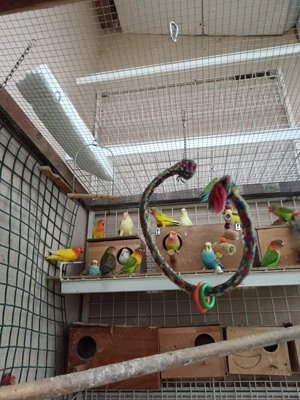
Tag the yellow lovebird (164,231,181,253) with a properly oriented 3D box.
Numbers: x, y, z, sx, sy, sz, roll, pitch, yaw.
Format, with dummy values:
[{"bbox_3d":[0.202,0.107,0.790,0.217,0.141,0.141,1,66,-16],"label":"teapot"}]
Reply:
[{"bbox_3d":[0.080,0.151,1.129,0.053,0.085,0.105,-5,-22,8],"label":"yellow lovebird"}]

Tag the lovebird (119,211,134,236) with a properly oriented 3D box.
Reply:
[{"bbox_3d":[-0.092,0.095,1.224,0.050,0.094,0.085,2,-22,-8],"label":"lovebird"}]

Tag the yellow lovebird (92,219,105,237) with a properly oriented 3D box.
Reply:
[{"bbox_3d":[-0.206,0.117,1.245,0.046,0.080,0.085,13,-26,-32],"label":"yellow lovebird"}]

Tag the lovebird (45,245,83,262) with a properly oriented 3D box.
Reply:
[{"bbox_3d":[-0.290,0.185,1.058,0.122,0.059,0.046,7,-23,-20],"label":"lovebird"}]

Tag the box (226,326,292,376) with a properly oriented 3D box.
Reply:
[{"bbox_3d":[0.354,0.504,1.059,0.186,0.135,0.142,-2,-21,8],"label":"box"}]

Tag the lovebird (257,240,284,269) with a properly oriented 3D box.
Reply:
[{"bbox_3d":[0.381,0.171,0.979,0.082,0.093,0.048,-7,-22,13],"label":"lovebird"}]

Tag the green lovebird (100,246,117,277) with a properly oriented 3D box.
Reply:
[{"bbox_3d":[-0.136,0.202,1.027,0.068,0.095,0.048,19,-29,-41],"label":"green lovebird"}]

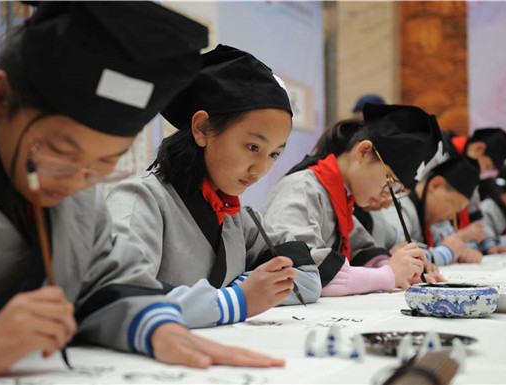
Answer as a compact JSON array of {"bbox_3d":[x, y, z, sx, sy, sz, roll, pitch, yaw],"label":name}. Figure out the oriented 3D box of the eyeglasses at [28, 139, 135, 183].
[{"bbox_3d":[-0.202,-0.069,0.812,0.134,0.131,0.042,13,-49,-41],"label":"eyeglasses"}]

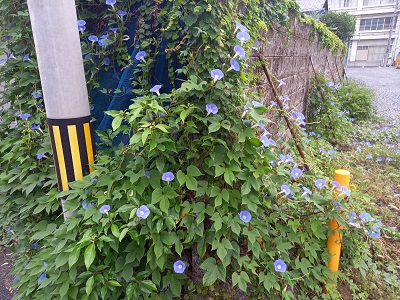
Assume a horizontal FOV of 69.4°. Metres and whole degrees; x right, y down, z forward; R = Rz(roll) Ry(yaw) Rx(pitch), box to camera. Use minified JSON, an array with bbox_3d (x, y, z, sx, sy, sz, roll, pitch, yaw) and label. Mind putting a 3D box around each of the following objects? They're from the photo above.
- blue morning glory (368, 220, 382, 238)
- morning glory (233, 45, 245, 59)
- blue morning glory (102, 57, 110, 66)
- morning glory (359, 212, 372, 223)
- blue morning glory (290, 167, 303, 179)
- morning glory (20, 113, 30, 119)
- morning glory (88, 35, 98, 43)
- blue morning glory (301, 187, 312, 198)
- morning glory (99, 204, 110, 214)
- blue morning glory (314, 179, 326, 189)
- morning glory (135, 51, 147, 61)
[{"bbox_3d":[1.002,0.454,1.650,0.074,0.045,0.074,12,53,40],"label":"blue morning glory"},{"bbox_3d":[0.211,-0.539,1.580,0.075,0.075,0.050,-17,-4,-39],"label":"morning glory"},{"bbox_3d":[-0.696,-0.659,2.150,0.045,0.070,0.070,-8,12,32],"label":"blue morning glory"},{"bbox_3d":[0.950,0.388,1.659,0.074,0.050,0.070,2,38,8],"label":"morning glory"},{"bbox_3d":[0.604,0.141,1.810,0.073,0.050,0.070,8,60,26],"label":"blue morning glory"},{"bbox_3d":[-1.208,-0.232,2.000,0.068,0.045,0.068,34,30,18],"label":"morning glory"},{"bbox_3d":[-0.774,-0.803,2.100,0.070,0.050,0.070,-14,57,-33],"label":"morning glory"},{"bbox_3d":[0.634,0.253,1.720,0.066,0.050,0.066,29,19,-2],"label":"blue morning glory"},{"bbox_3d":[-0.598,0.373,1.809,0.067,0.050,0.064,1,42,5],"label":"morning glory"},{"bbox_3d":[0.742,0.206,1.780,0.070,0.045,0.070,9,46,31],"label":"blue morning glory"},{"bbox_3d":[-0.434,-0.688,2.109,0.080,0.076,0.050,6,-19,21],"label":"morning glory"}]

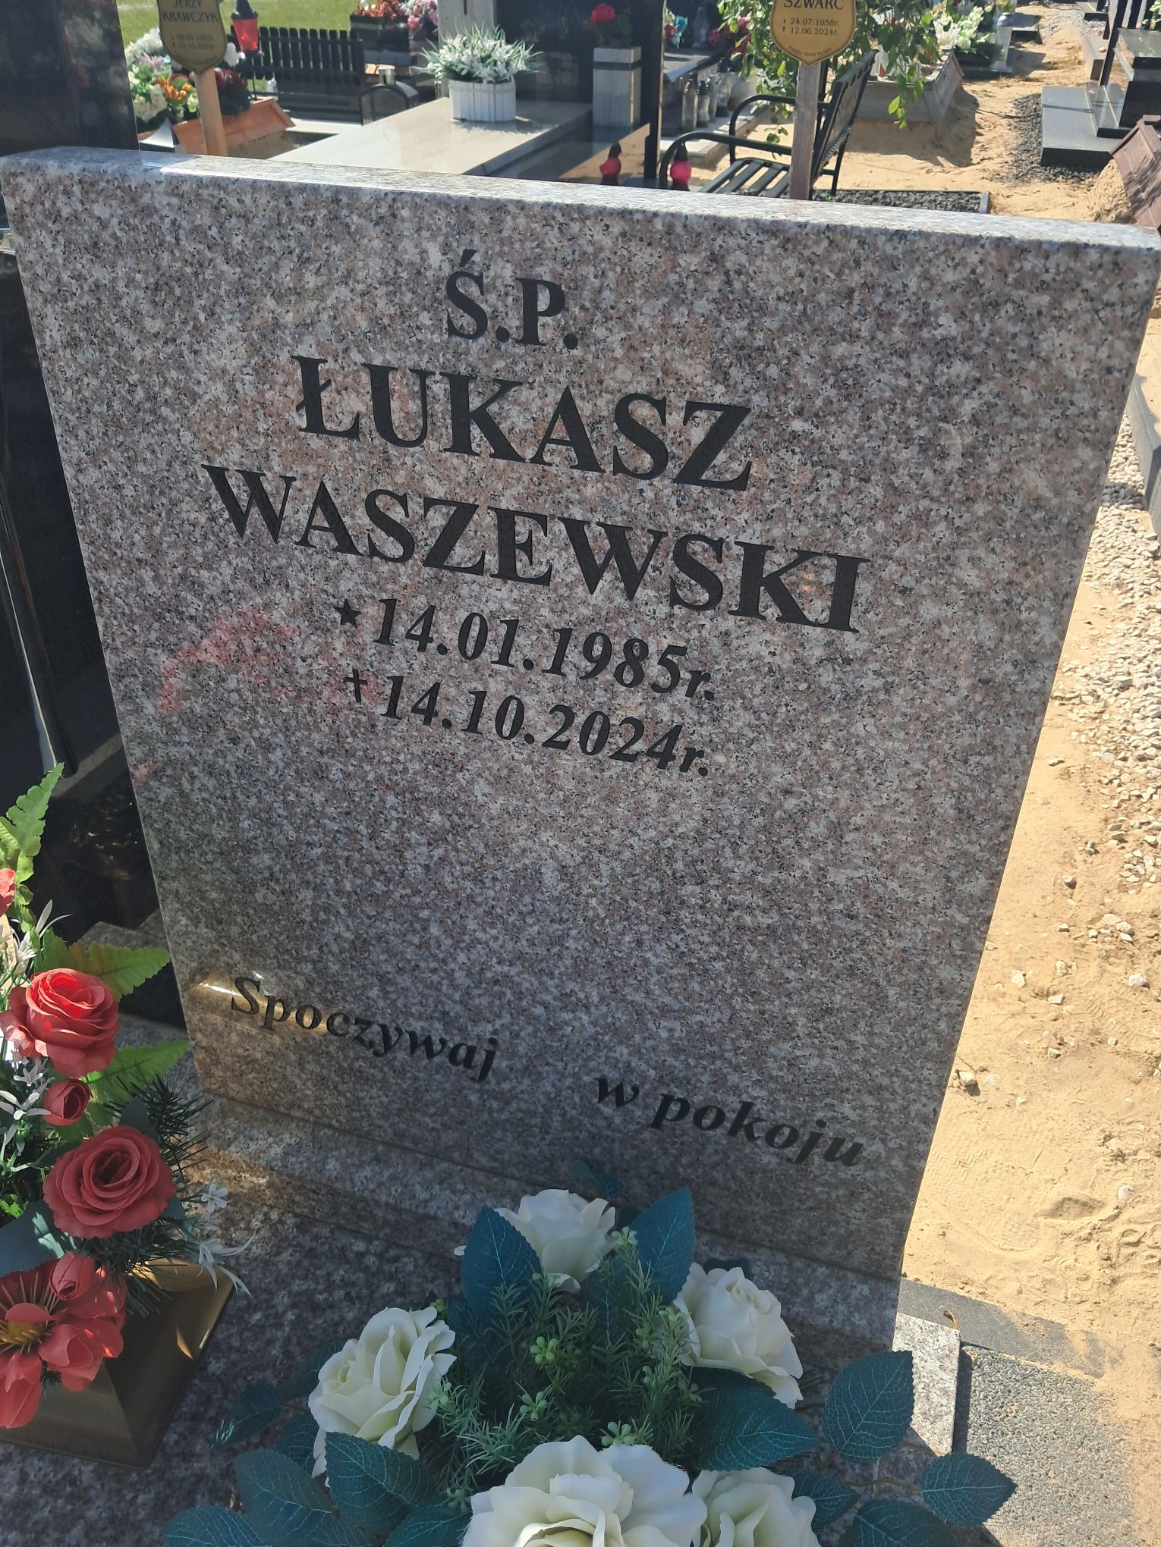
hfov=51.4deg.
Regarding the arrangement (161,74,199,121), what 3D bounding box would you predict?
[{"bbox_3d":[-2.139,-3.643,6.500,0.200,0.210,0.180,11,37,14],"label":"arrangement"}]

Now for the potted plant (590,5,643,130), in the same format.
[{"bbox_3d":[0.182,-3.441,5.870,0.205,0.500,0.190,11,37,14],"label":"potted plant"}]

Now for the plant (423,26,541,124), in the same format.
[{"bbox_3d":[-0.425,-3.260,5.625,0.490,0.365,0.310,11,37,14],"label":"plant"}]

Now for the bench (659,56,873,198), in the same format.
[{"bbox_3d":[0.807,-2.557,5.116,0.669,0.811,1.190,11,37,14],"label":"bench"}]

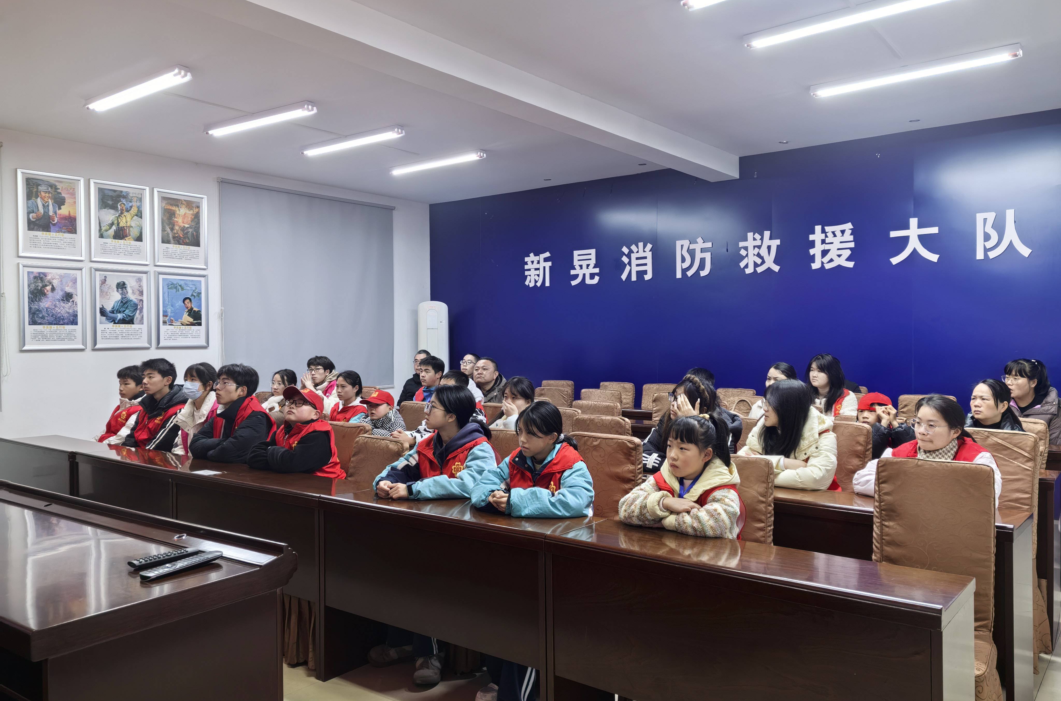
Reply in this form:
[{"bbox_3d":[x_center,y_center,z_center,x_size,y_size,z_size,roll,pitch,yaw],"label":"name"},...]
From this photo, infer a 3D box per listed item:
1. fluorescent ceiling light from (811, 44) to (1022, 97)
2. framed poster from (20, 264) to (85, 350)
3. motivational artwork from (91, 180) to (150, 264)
[{"bbox_3d":[2.405,-1.760,5.262,1.244,0.070,0.090,0,1,39],"label":"fluorescent ceiling light"},{"bbox_3d":[-3.982,-0.357,6.926,0.030,0.710,0.510,0,1,38],"label":"framed poster"},{"bbox_3d":[-3.654,-1.138,7.386,0.030,0.718,0.525,0,1,38],"label":"motivational artwork"}]

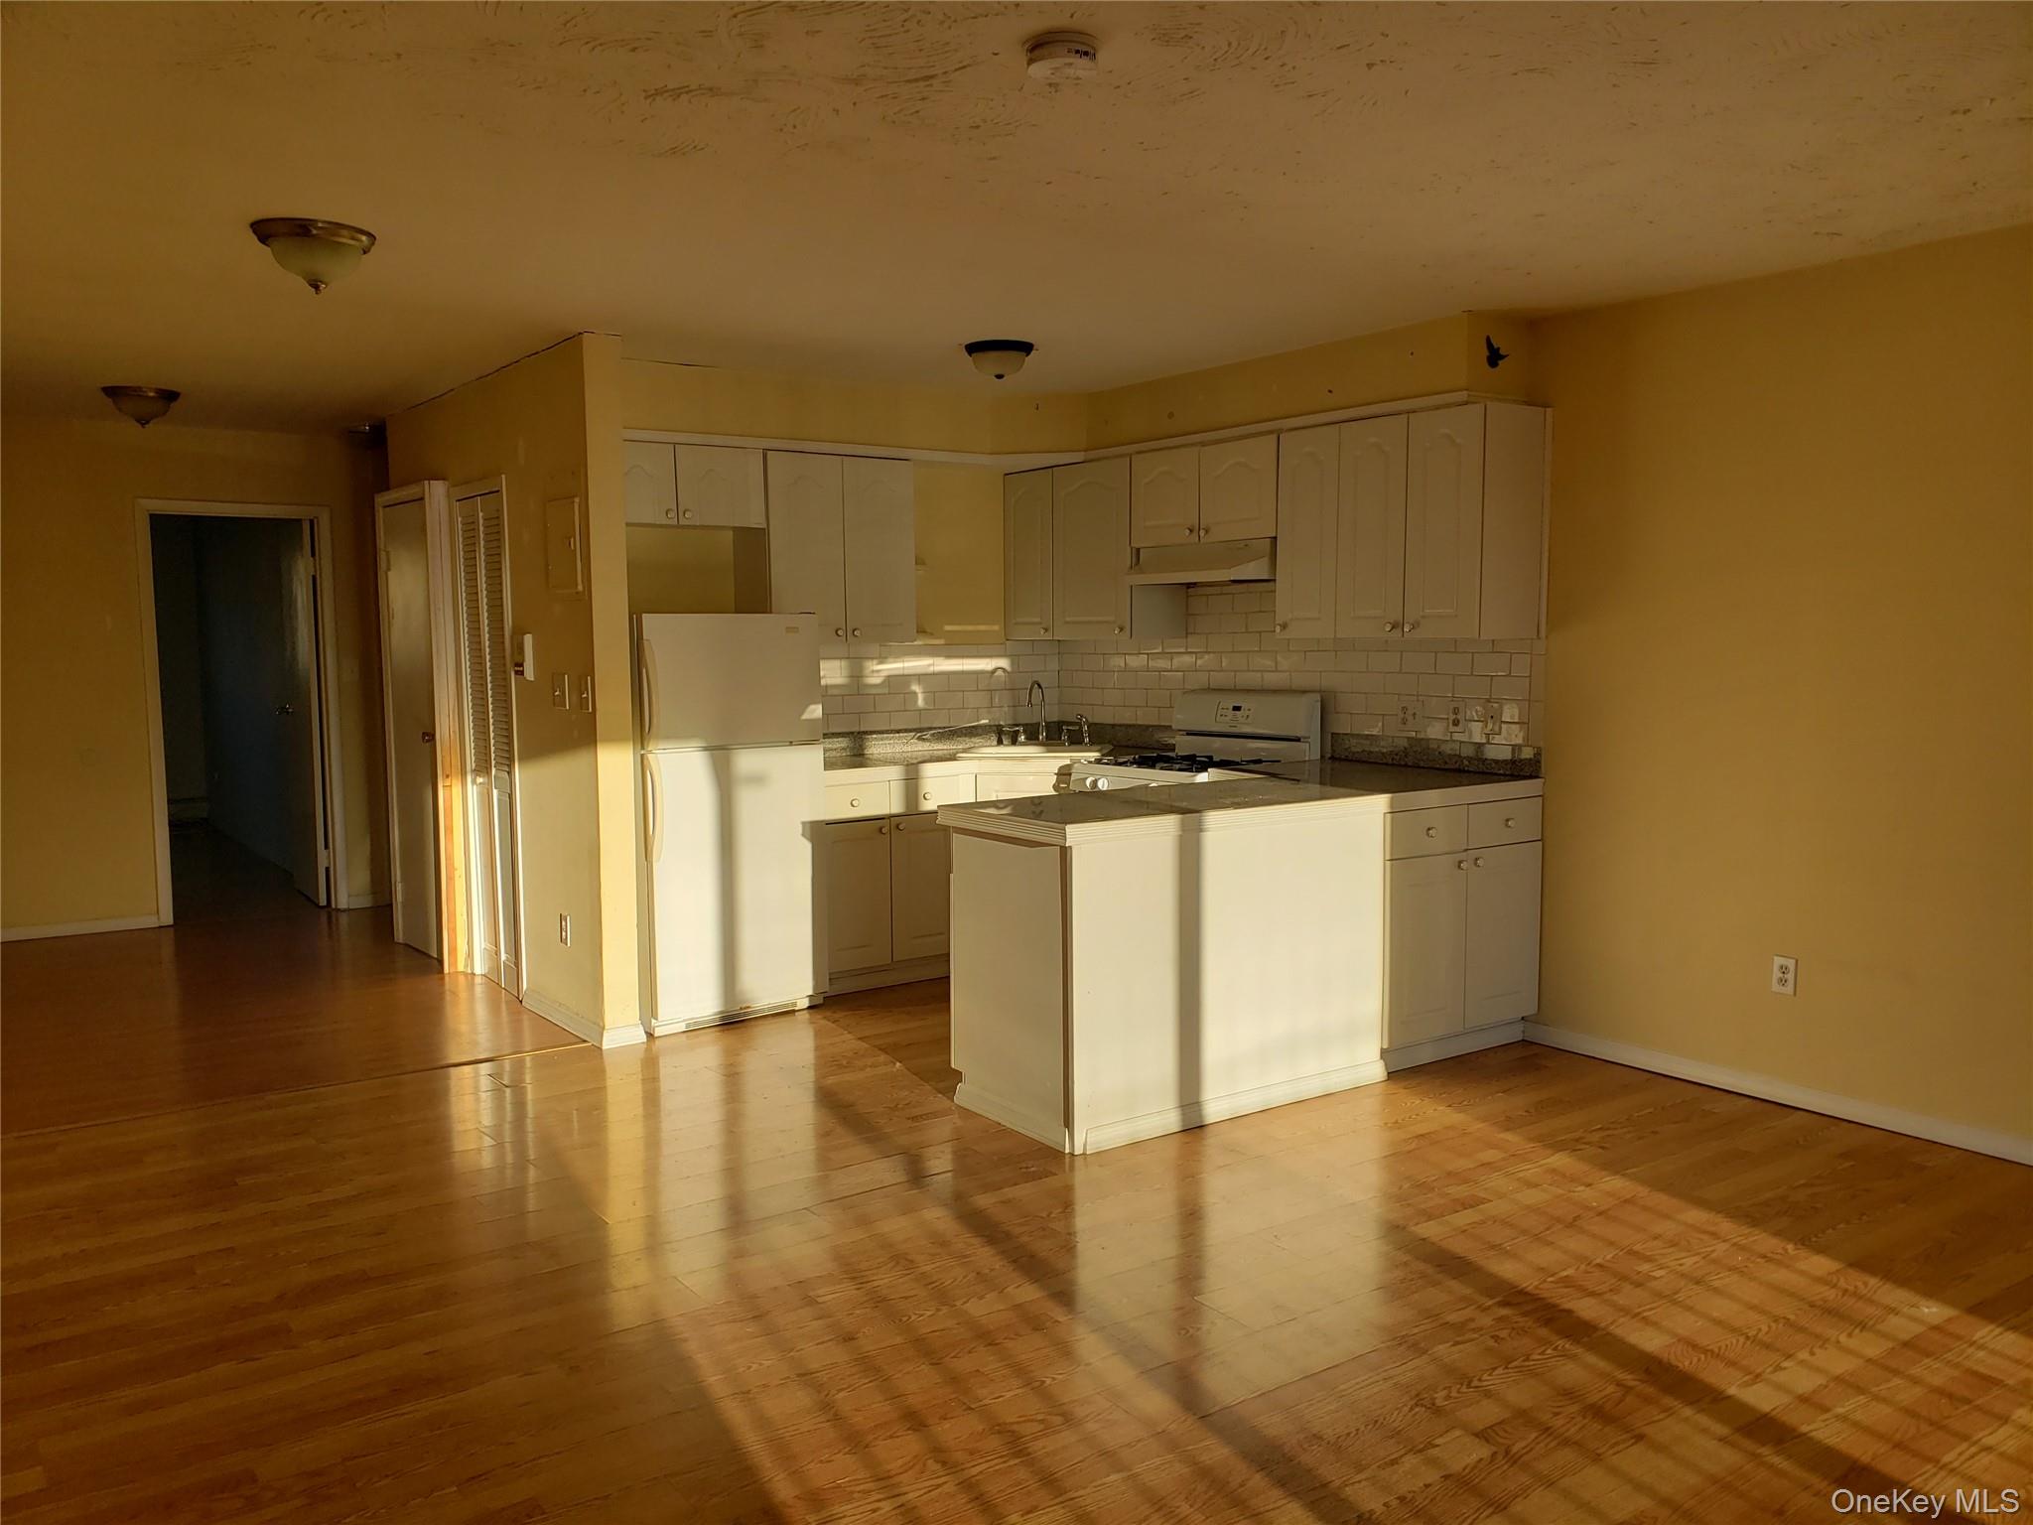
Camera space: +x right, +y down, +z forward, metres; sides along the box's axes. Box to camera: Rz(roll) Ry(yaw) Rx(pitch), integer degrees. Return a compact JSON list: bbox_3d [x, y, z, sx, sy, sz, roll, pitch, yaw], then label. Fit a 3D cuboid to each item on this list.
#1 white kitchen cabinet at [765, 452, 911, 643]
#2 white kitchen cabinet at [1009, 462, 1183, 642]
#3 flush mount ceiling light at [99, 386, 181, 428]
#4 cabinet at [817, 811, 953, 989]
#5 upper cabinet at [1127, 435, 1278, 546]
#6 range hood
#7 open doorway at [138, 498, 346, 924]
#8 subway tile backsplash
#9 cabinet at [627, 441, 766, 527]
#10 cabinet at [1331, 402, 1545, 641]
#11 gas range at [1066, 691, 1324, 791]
[{"bbox_3d":[-0.795,-0.881,6.358,0.682,0.757,0.312,-4,6,-36],"label":"white kitchen cabinet"},{"bbox_3d":[0.340,-0.931,6.805,0.317,0.765,0.899,-4,6,-36],"label":"white kitchen cabinet"},{"bbox_3d":[-3.621,-1.463,6.317,0.287,0.152,0.287,-4,5,-36],"label":"flush mount ceiling light"},{"bbox_3d":[-0.683,0.507,6.330,0.611,0.646,0.642,-4,6,-36],"label":"cabinet"},{"bbox_3d":[0.849,-1.063,6.086,0.317,0.388,0.842,-4,6,-36],"label":"upper cabinet"},{"bbox_3d":[0.797,-0.781,6.014,0.461,0.157,0.653,-4,5,-36],"label":"range hood"},{"bbox_3d":[-3.970,-0.256,7.859,0.878,2.120,0.127,-4,5,-36],"label":"open doorway"},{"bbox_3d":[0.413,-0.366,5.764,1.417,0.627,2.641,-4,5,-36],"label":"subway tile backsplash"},{"bbox_3d":[-1.354,-1.048,5.850,0.729,0.302,0.339,-4,5,-36],"label":"cabinet"},{"bbox_3d":[1.444,-0.798,5.220,0.349,0.752,0.627,-4,5,-36],"label":"cabinet"},{"bbox_3d":[0.691,0.321,6.045,0.688,1.174,0.774,-4,5,-36],"label":"gas range"}]

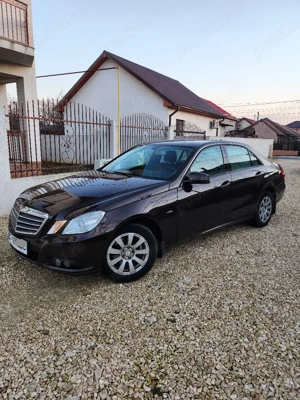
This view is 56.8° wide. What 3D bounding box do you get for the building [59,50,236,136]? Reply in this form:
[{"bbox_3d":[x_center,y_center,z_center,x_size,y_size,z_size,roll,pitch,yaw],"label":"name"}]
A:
[{"bbox_3d":[0.496,-5.671,19.118,7.996,5.766,10.562,9,15,31],"label":"building"}]

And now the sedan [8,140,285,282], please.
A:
[{"bbox_3d":[0.413,-0.216,4.372,4.870,1.470,1.920,-10,17,-41],"label":"sedan"}]

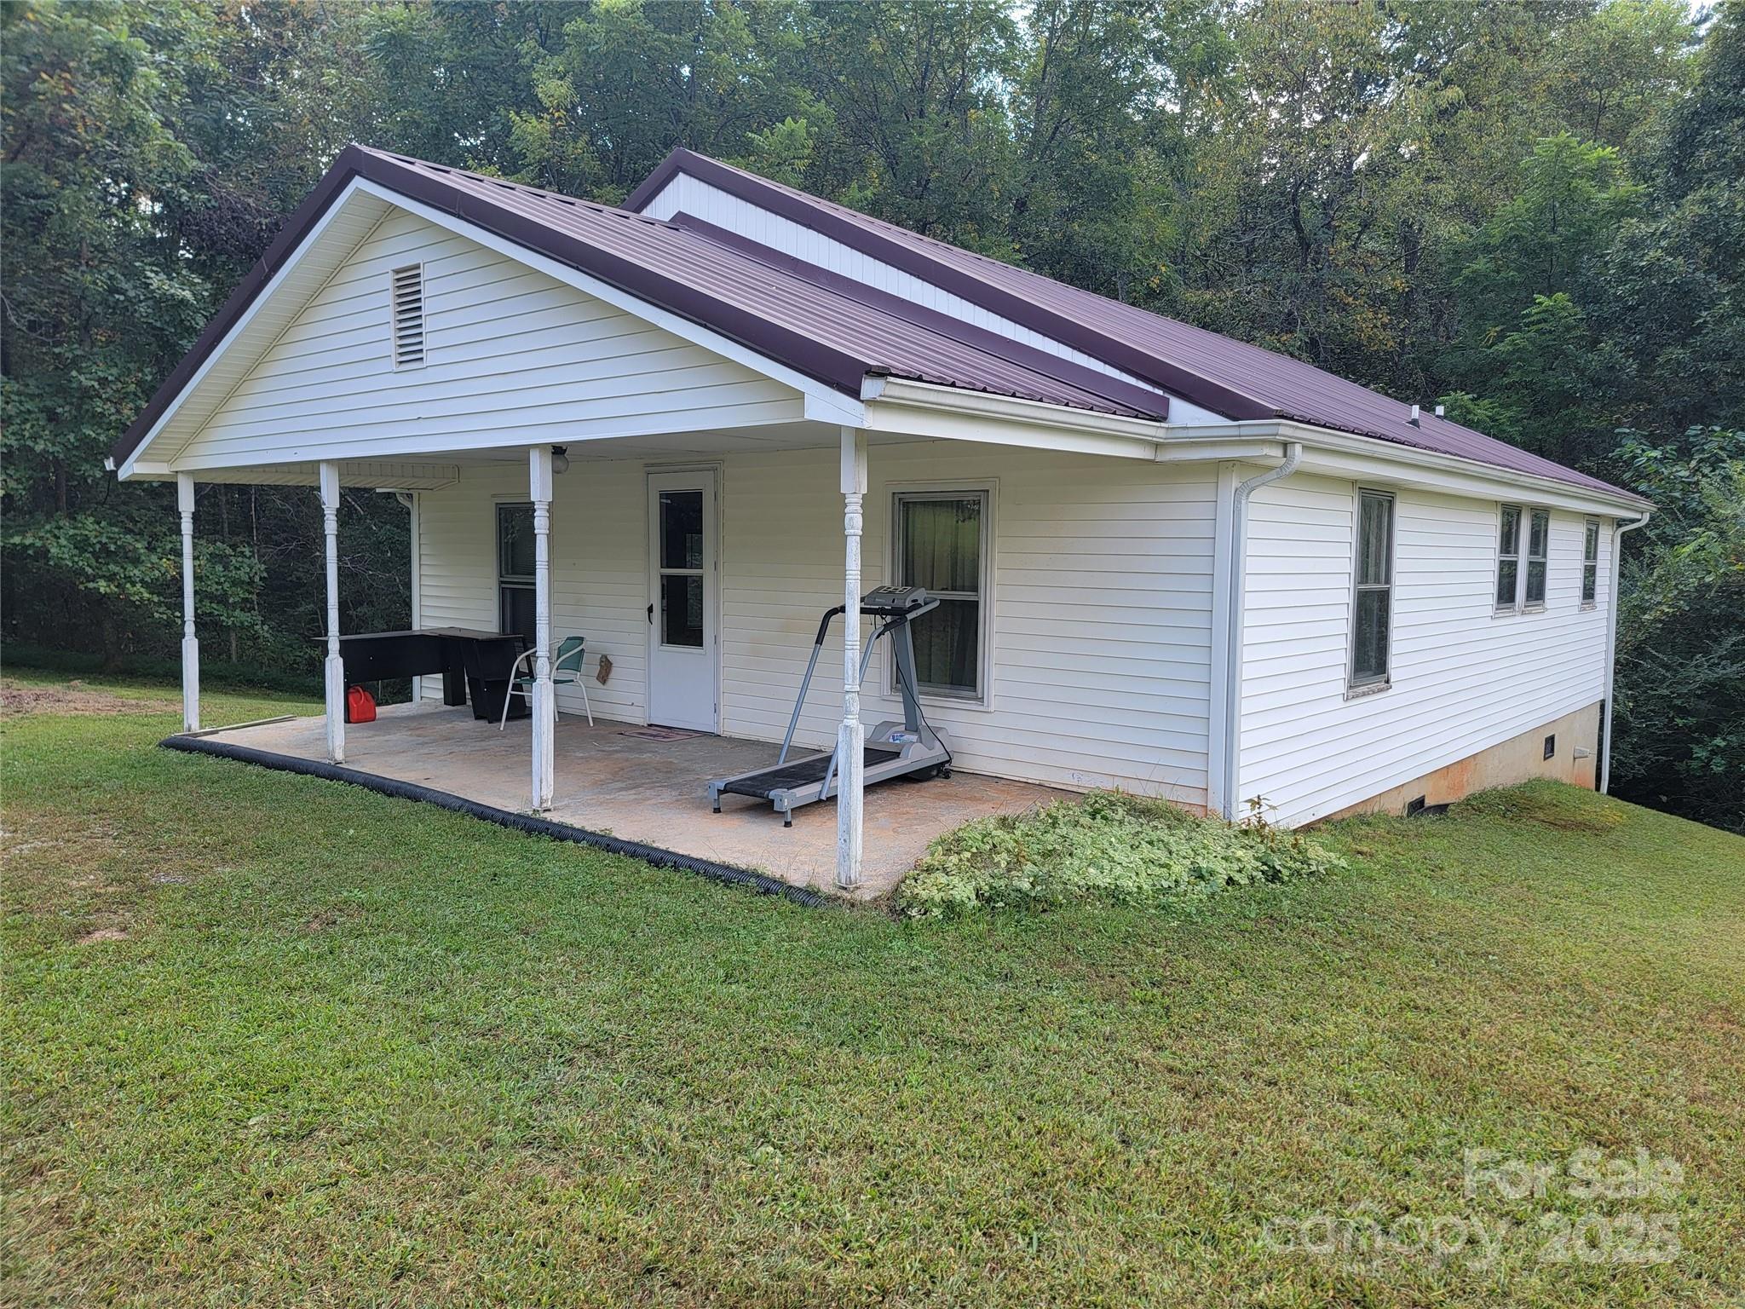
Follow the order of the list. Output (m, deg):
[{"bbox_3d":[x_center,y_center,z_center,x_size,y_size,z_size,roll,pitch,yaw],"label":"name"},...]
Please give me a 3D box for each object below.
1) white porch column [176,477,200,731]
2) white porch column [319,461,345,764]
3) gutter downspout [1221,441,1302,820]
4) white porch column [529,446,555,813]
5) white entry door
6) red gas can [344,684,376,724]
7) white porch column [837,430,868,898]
[{"bbox_3d":[-5.567,-0.417,9.857,0.087,2.127,0.087,5,7,40],"label":"white porch column"},{"bbox_3d":[-3.747,-0.284,8.404,0.087,2.090,0.087,5,7,40],"label":"white porch column"},{"bbox_3d":[2.135,-0.076,6.659,0.330,2.140,0.085,5,7,40],"label":"gutter downspout"},{"bbox_3d":[-1.904,-0.134,6.955,0.087,2.097,0.087,5,7,40],"label":"white porch column"},{"bbox_3d":[-1.538,-0.424,9.737,0.830,2.069,0.060,5,7,40],"label":"white entry door"},{"bbox_3d":[-4.403,0.430,10.422,0.170,0.285,0.205,5,7,40],"label":"red gas can"},{"bbox_3d":[-0.097,0.017,5.451,0.087,2.072,0.087,5,7,40],"label":"white porch column"}]

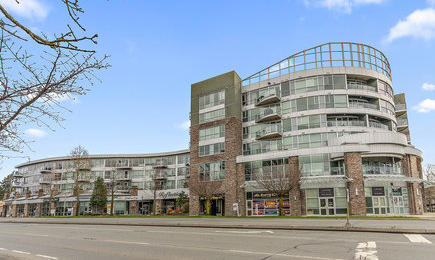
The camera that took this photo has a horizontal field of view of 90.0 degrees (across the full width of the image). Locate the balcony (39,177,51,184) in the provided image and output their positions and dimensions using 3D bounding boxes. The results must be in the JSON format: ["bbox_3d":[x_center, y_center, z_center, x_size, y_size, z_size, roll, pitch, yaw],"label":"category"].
[{"bbox_3d":[-41.313,12.074,52.000,2.900,1.400,1.500,-4,-12,19],"label":"balcony"}]

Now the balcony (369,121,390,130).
[{"bbox_3d":[24.204,-0.679,32.800,3.600,1.200,1.600,4,-12,-21],"label":"balcony"}]

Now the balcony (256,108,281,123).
[{"bbox_3d":[7.750,-2.200,33.600,4.000,1.400,1.600,-5,-11,24],"label":"balcony"}]

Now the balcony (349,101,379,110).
[{"bbox_3d":[21.100,-3.400,31.500,4.700,1.200,1.400,3,-10,-15],"label":"balcony"}]

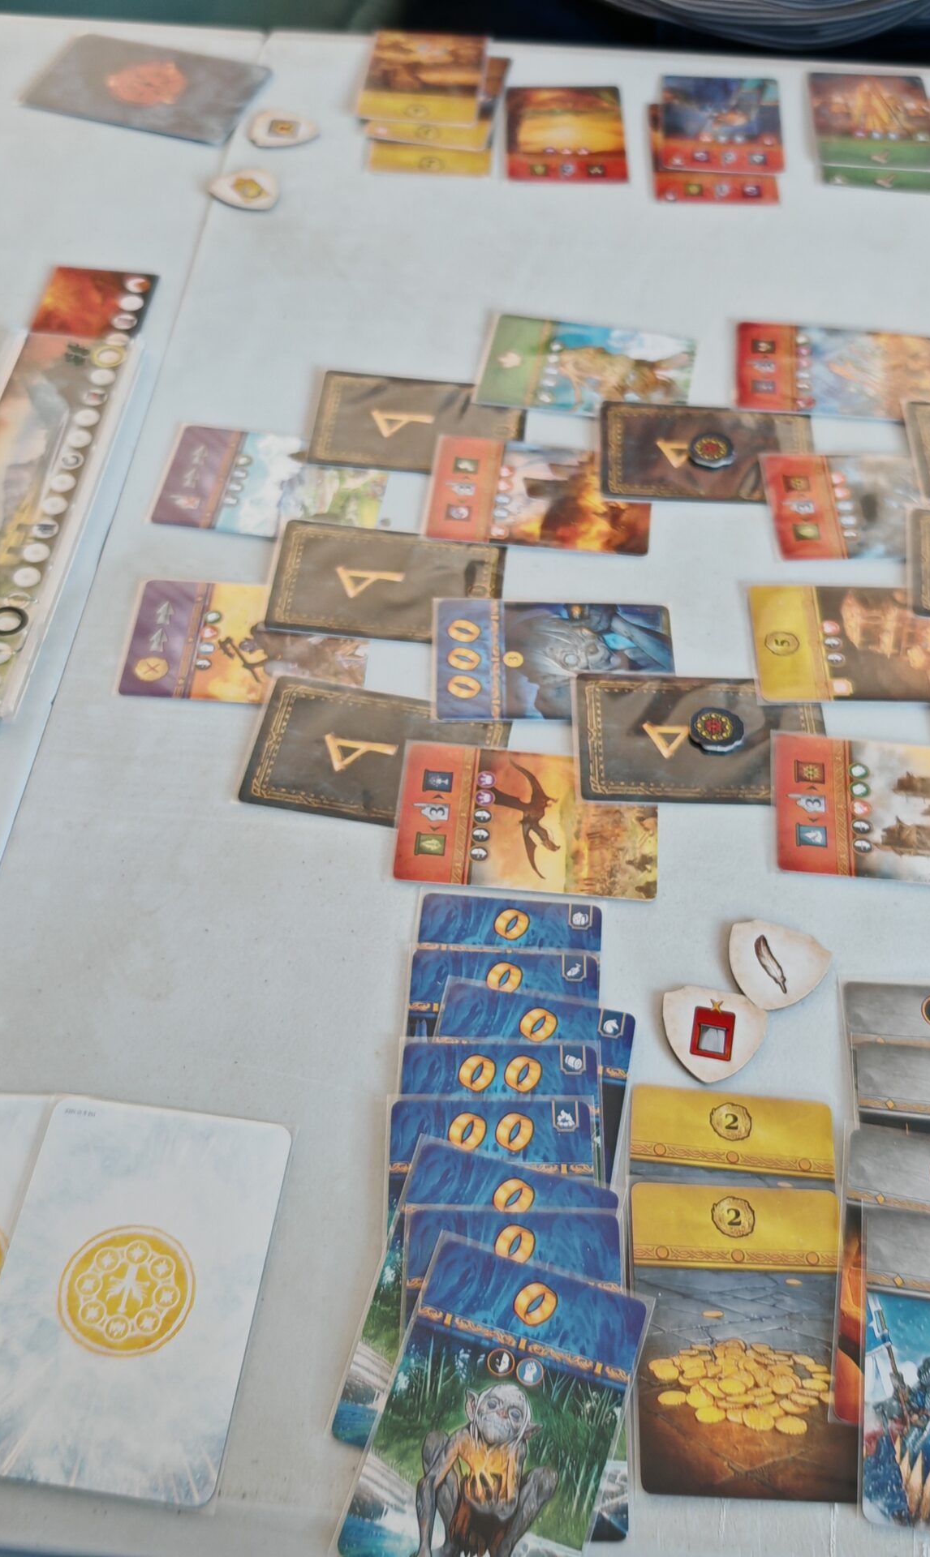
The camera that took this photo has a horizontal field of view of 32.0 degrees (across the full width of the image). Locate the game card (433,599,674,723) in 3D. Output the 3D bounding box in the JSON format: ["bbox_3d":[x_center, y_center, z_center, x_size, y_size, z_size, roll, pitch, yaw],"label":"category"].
[{"bbox_3d":[0.026,-0.033,0.460,0.069,0.001,0.046,1,53,0],"label":"game card"}]

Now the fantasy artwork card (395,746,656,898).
[{"bbox_3d":[0.018,0.012,0.442,0.071,0.002,0.047,4,53,3],"label":"fantasy artwork card"}]

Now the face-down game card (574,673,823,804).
[{"bbox_3d":[0.068,-0.011,0.460,0.071,0.002,0.047,2,53,1],"label":"face-down game card"}]

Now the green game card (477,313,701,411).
[{"bbox_3d":[0.049,-0.163,0.642,0.080,0.001,0.054,8,53,6],"label":"green game card"}]

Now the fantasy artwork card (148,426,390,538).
[{"bbox_3d":[-0.059,-0.091,0.502,0.069,0.001,0.046,6,53,4],"label":"fantasy artwork card"}]

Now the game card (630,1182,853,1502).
[{"bbox_3d":[0.071,0.140,0.411,0.054,0.001,0.080,2,53,2],"label":"game card"}]

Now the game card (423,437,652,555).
[{"bbox_3d":[0.029,-0.105,0.599,0.080,0.001,0.054,5,53,4],"label":"game card"}]

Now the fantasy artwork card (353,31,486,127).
[{"bbox_3d":[-0.016,-0.290,0.671,0.047,0.002,0.071,4,53,3],"label":"fantasy artwork card"}]

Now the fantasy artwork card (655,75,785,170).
[{"bbox_3d":[0.119,-0.305,0.748,0.054,0.001,0.080,3,53,3],"label":"fantasy artwork card"}]

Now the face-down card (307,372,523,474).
[{"bbox_3d":[-0.017,-0.137,0.623,0.080,0.001,0.054,4,53,3],"label":"face-down card"}]

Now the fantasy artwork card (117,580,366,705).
[{"bbox_3d":[-0.064,-0.041,0.482,0.071,0.002,0.047,3,53,2],"label":"fantasy artwork card"}]

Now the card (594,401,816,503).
[{"bbox_3d":[0.092,-0.124,0.613,0.080,0.001,0.054,2,53,2],"label":"card"}]

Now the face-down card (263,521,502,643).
[{"bbox_3d":[-0.022,-0.057,0.477,0.069,0.001,0.046,6,53,4],"label":"face-down card"}]

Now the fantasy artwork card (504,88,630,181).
[{"bbox_3d":[0.040,-0.258,0.649,0.047,0.002,0.071,0,53,0],"label":"fantasy artwork card"}]

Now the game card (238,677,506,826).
[{"bbox_3d":[-0.028,-0.007,0.525,0.080,0.001,0.054,9,53,7],"label":"game card"}]

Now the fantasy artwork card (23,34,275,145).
[{"bbox_3d":[-0.125,-0.273,0.638,0.085,0.001,0.055,14,54,10],"label":"fantasy artwork card"}]

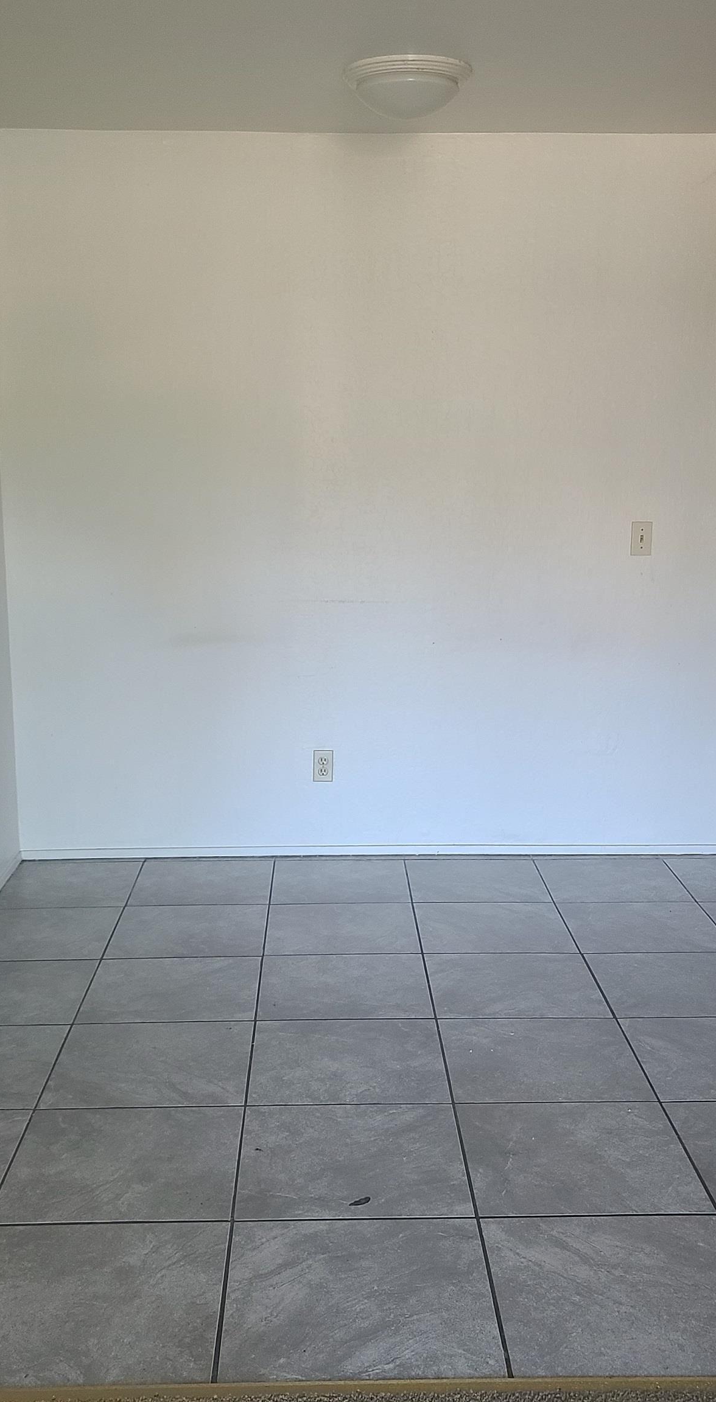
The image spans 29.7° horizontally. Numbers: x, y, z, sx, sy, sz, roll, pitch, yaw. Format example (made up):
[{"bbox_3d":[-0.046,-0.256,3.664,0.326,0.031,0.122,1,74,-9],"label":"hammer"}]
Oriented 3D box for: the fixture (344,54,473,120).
[{"bbox_3d":[0.136,-1.679,3.740,0.353,0.115,0.353,0,10,-1],"label":"fixture"}]

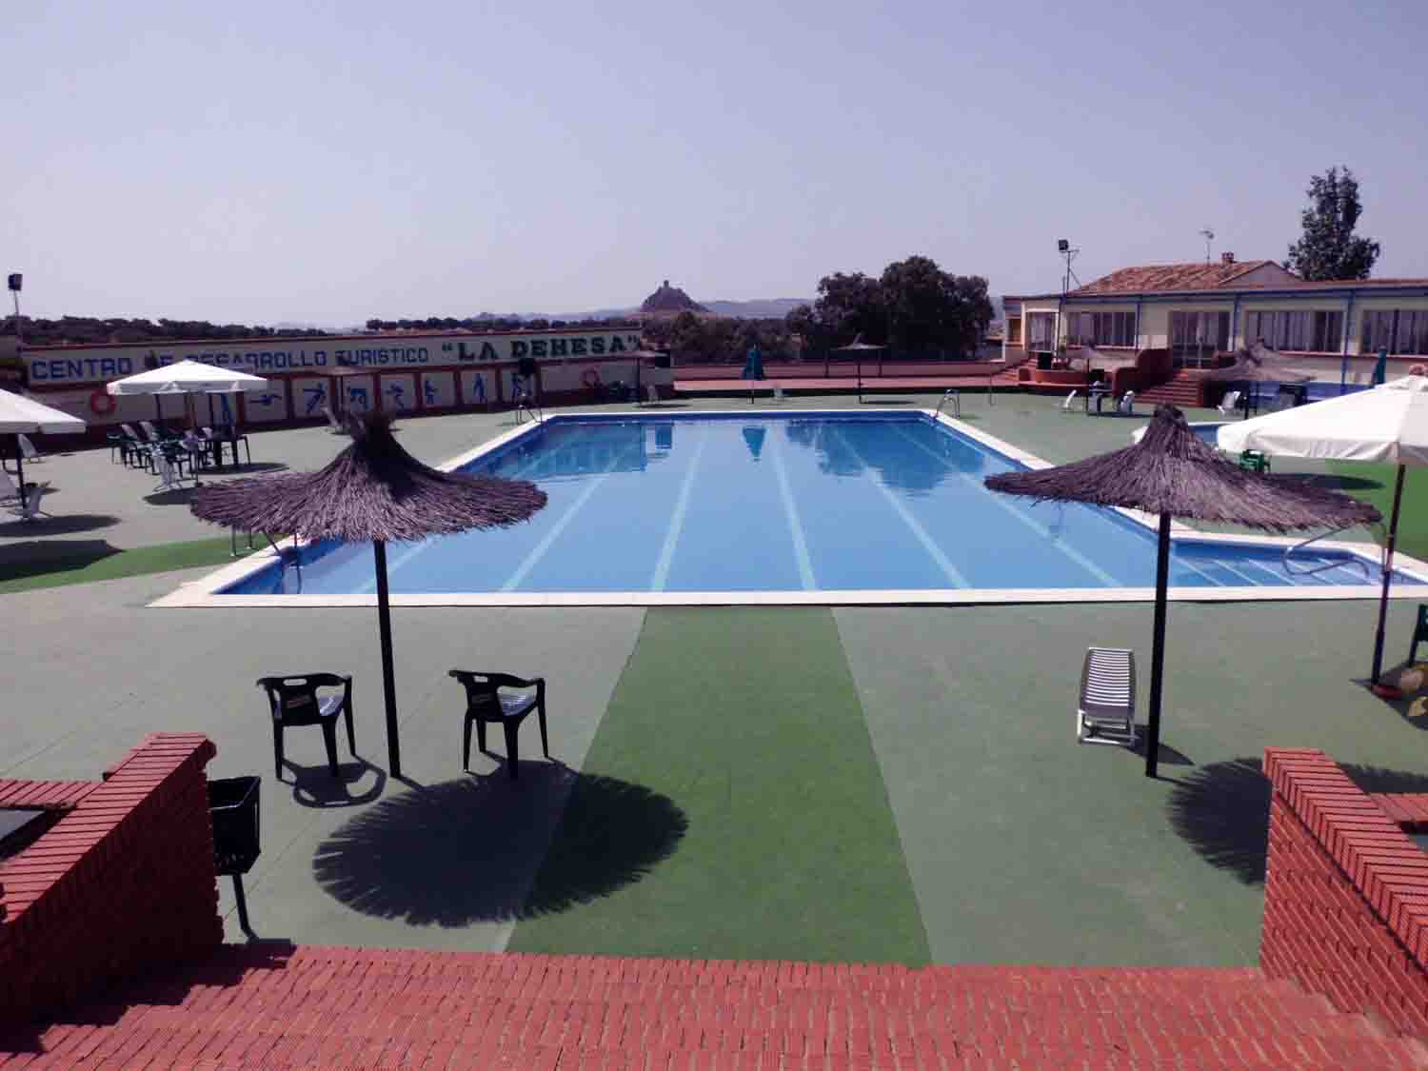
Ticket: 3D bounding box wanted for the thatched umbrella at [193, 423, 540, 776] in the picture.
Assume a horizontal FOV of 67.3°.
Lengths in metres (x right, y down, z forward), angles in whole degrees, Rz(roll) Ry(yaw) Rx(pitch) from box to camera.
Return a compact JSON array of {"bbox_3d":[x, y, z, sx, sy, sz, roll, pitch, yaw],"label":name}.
[{"bbox_3d":[-2.309,0.448,7.331,2.360,2.560,2.360,-1,11,2],"label":"thatched umbrella"}]

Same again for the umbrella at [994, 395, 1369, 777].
[{"bbox_3d":[3.071,0.410,7.123,2.500,2.550,2.420,-1,11,2],"label":"umbrella"}]

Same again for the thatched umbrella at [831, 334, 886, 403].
[{"bbox_3d":[5.484,-6.232,40.301,2.200,2.500,2.200,-1,11,2],"label":"thatched umbrella"}]

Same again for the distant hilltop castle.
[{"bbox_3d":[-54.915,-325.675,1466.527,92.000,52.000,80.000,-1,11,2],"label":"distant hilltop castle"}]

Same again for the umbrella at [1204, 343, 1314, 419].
[{"bbox_3d":[10.601,-2.476,21.047,2.300,2.520,2.300,-1,11,2],"label":"umbrella"}]

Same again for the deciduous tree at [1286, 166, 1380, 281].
[{"bbox_3d":[31.942,-13.726,55.579,5.100,10.390,5.100,-1,11,2],"label":"deciduous tree"}]

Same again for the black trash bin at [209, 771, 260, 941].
[{"bbox_3d":[-2.516,1.691,5.567,0.330,0.830,0.340,-2,11,-7],"label":"black trash bin"}]

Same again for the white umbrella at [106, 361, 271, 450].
[{"bbox_3d":[-10.562,-2.290,21.713,3.250,2.550,3.250,-1,11,2],"label":"white umbrella"}]

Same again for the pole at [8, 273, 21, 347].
[{"bbox_3d":[-17.879,-4.464,27.940,0.400,4.600,0.400,3,12,19],"label":"pole"}]

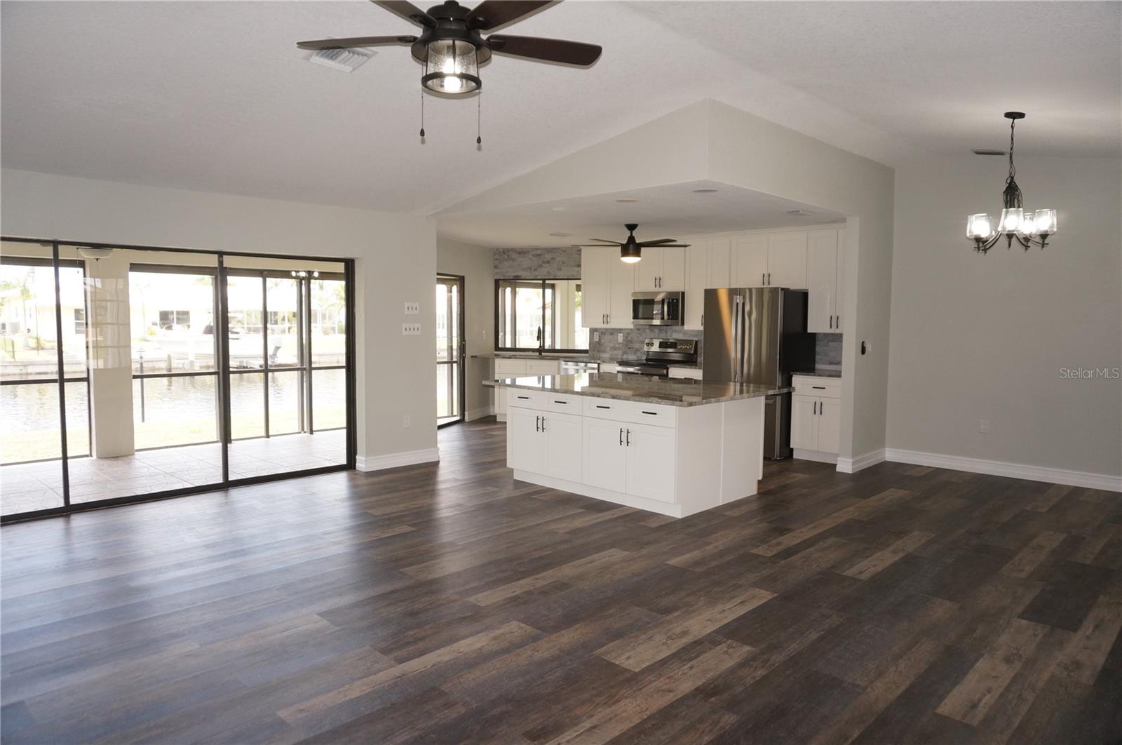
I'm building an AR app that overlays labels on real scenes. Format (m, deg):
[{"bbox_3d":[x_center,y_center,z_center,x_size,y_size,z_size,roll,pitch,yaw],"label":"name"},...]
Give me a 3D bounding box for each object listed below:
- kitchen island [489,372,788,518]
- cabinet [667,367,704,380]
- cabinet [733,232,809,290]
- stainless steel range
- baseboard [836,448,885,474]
[{"bbox_3d":[0.600,0.548,6.567,1.460,0.879,2.286,-4,6,-45],"label":"kitchen island"},{"bbox_3d":[1.689,0.383,8.794,0.612,0.878,0.605,-4,6,-45],"label":"cabinet"},{"bbox_3d":[2.390,-1.219,8.308,0.940,0.608,0.346,5,7,44],"label":"cabinet"},{"bbox_3d":[1.193,0.193,9.350,0.767,1.180,0.690,5,7,44],"label":"stainless steel range"},{"bbox_3d":[3.028,0.877,7.501,0.153,0.130,0.863,5,7,44],"label":"baseboard"}]

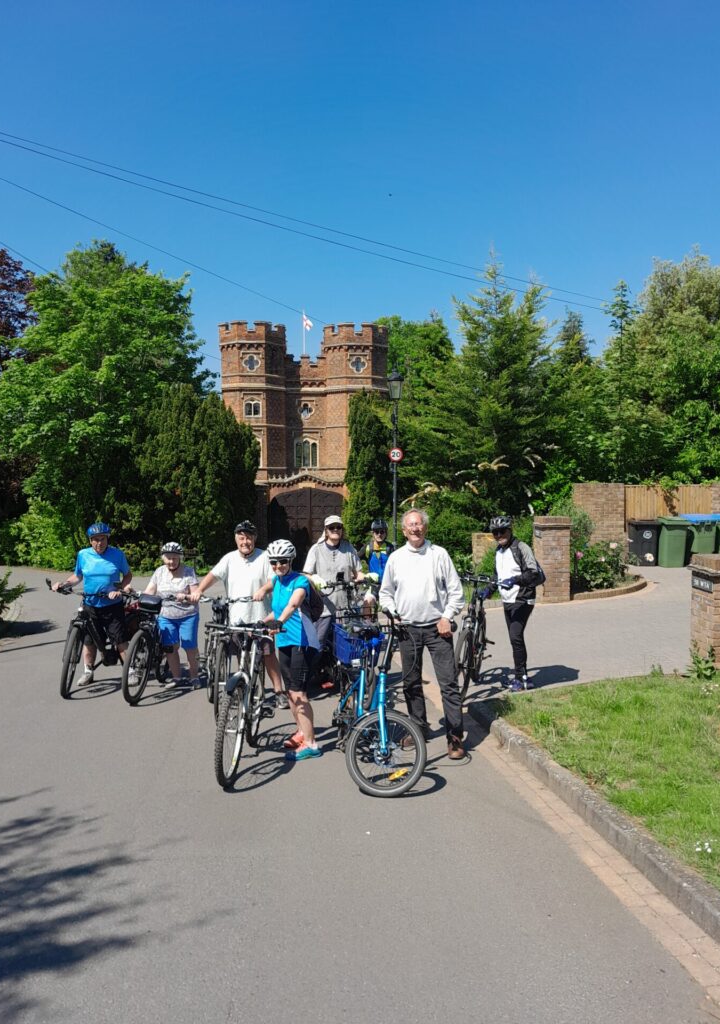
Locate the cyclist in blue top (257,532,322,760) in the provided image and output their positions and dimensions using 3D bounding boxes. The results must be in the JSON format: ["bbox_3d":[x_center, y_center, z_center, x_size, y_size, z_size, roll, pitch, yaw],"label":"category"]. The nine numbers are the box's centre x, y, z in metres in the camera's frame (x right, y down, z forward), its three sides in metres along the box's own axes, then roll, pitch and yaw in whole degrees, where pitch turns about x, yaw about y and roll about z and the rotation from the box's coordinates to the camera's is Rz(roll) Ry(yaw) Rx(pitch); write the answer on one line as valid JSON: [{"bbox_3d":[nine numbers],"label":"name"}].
[{"bbox_3d":[-0.520,1.000,5.930,0.480,1.600,0.480,-1,2,-44],"label":"cyclist in blue top"}]

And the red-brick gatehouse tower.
[{"bbox_3d":[-3.650,-4.450,52.000,10.400,14.600,7.500,0,1,-5],"label":"red-brick gatehouse tower"}]

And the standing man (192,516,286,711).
[{"bbox_3d":[-1.120,0.930,7.330,0.860,1.700,0.580,0,1,7],"label":"standing man"}]

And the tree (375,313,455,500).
[{"bbox_3d":[3.000,-4.000,44.000,5.500,13.500,5.500,0,1,0],"label":"tree"}]

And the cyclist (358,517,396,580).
[{"bbox_3d":[0.260,0.950,11.100,0.580,1.720,0.480,0,1,2],"label":"cyclist"}]

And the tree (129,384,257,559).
[{"bbox_3d":[-5.600,-1.050,27.500,4.500,6.600,4.400,0,1,0],"label":"tree"}]

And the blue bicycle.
[{"bbox_3d":[0.030,1.170,5.360,0.580,1.120,1.580,0,1,-13],"label":"blue bicycle"}]

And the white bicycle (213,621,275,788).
[{"bbox_3d":[-0.770,1.210,5.450,0.600,1.030,1.740,0,1,3],"label":"white bicycle"}]

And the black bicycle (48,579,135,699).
[{"bbox_3d":[-2.600,1.220,8.030,0.680,1.100,1.800,0,1,19],"label":"black bicycle"}]

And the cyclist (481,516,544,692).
[{"bbox_3d":[1.530,0.900,7.920,0.560,1.740,0.540,-1,2,-44],"label":"cyclist"}]

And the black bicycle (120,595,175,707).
[{"bbox_3d":[-2.060,1.280,7.880,0.650,1.040,1.780,0,1,3],"label":"black bicycle"}]

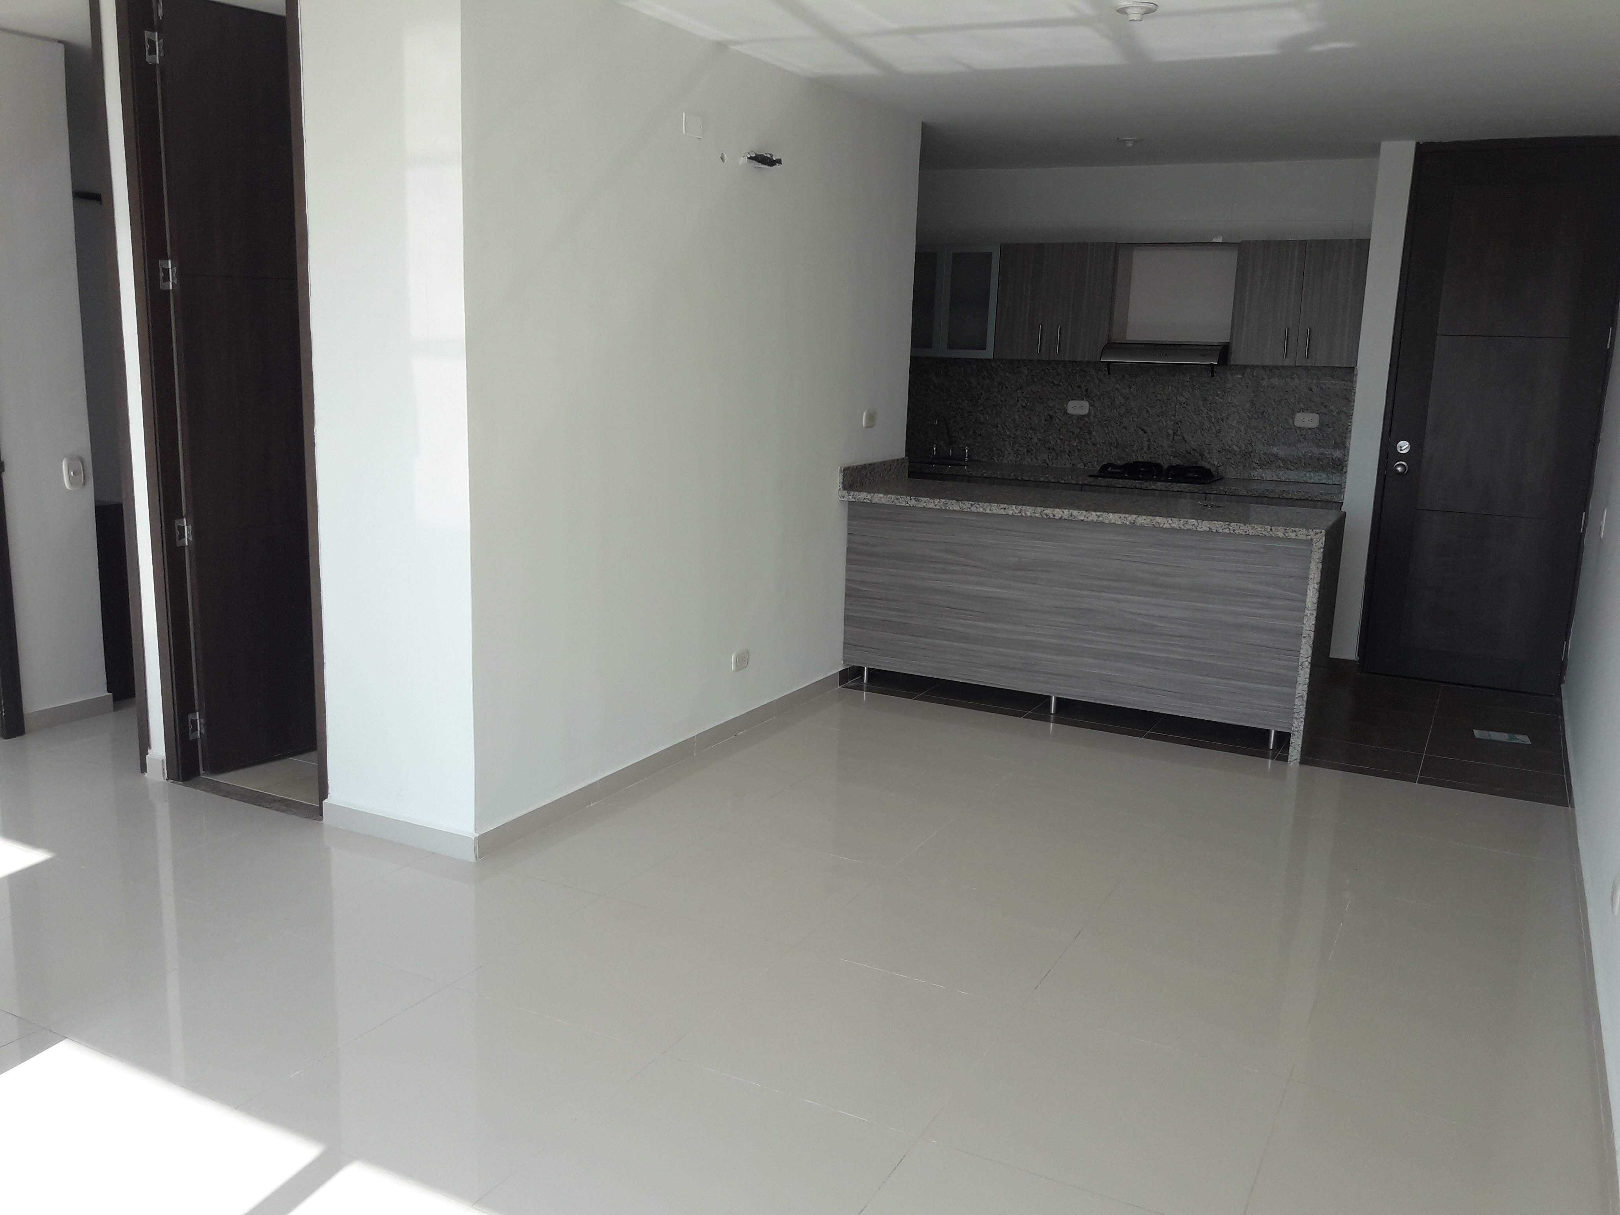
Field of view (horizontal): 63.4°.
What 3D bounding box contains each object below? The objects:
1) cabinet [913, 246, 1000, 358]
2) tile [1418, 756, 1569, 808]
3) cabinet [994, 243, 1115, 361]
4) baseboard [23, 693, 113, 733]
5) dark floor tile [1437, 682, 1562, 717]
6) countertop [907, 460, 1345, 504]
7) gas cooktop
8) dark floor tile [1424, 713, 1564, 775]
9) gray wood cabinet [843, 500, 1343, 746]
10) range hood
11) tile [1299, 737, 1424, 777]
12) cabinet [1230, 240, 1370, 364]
[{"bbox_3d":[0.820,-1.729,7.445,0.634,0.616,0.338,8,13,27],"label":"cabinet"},{"bbox_3d":[2.532,0.643,4.860,0.488,0.012,0.405,8,13,27],"label":"tile"},{"bbox_3d":[1.375,-1.657,7.157,0.621,0.612,0.338,8,13,27],"label":"cabinet"},{"bbox_3d":[-2.846,0.405,5.025,0.013,0.075,0.367,8,13,27],"label":"baseboard"},{"bbox_3d":[3.161,0.428,6.015,0.480,0.012,0.364,8,13,27],"label":"dark floor tile"},{"bbox_3d":[1.541,-0.714,7.095,2.528,0.045,0.586,8,13,27],"label":"countertop"},{"bbox_3d":[1.906,-0.745,7.183,0.615,0.068,0.439,8,13,27],"label":"gas cooktop"},{"bbox_3d":[2.805,0.560,5.373,0.490,0.011,0.664,8,13,27],"label":"dark floor tile"},{"bbox_3d":[1.168,-0.004,5.652,1.950,0.823,0.606,8,13,27],"label":"gray wood cabinet"},{"bbox_3d":[1.939,-1.362,7.016,0.609,0.106,0.530,8,13,27],"label":"range hood"},{"bbox_3d":[2.133,0.579,5.170,0.506,0.011,0.328,8,13,27],"label":"tile"},{"bbox_3d":[2.480,-1.518,6.583,0.583,0.604,0.338,8,13,27],"label":"cabinet"}]

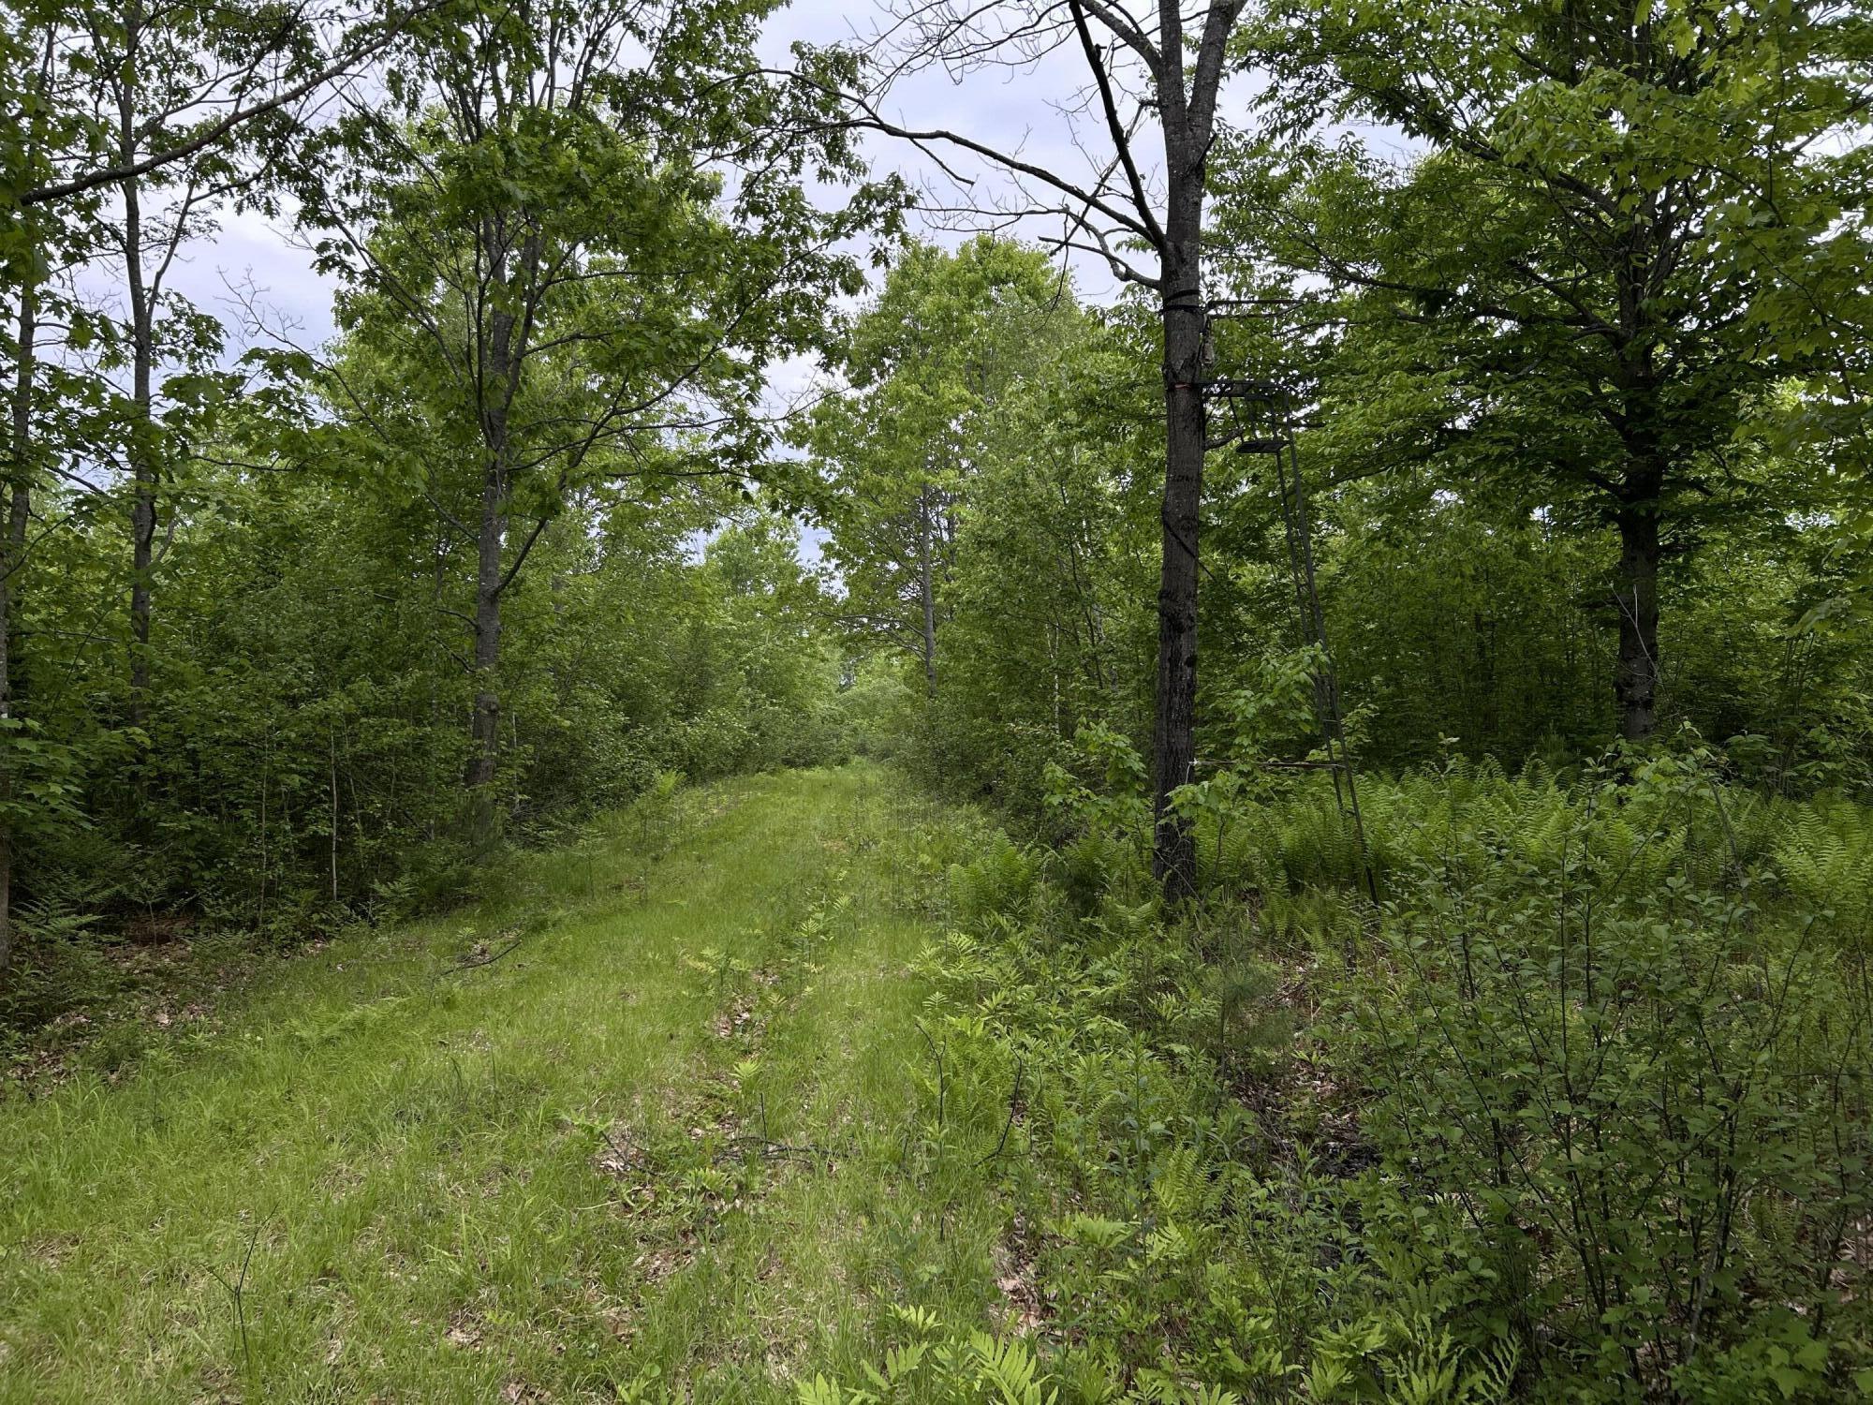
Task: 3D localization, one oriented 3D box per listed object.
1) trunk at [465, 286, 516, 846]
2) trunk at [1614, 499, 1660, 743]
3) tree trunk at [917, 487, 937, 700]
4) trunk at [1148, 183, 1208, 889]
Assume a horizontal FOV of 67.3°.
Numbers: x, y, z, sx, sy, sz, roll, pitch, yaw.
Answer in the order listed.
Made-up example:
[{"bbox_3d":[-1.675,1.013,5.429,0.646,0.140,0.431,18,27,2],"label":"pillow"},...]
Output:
[{"bbox_3d":[-4.600,-1.410,14.500,0.340,5.750,0.320,2,0,0],"label":"trunk"},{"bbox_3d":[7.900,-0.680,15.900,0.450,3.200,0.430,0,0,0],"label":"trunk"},{"bbox_3d":[-0.200,-2.250,32.000,0.310,5.500,0.290,-1,0,0],"label":"tree trunk"},{"bbox_3d":[1.900,-1.280,11.100,0.360,5.600,0.340,1,0,0],"label":"trunk"}]

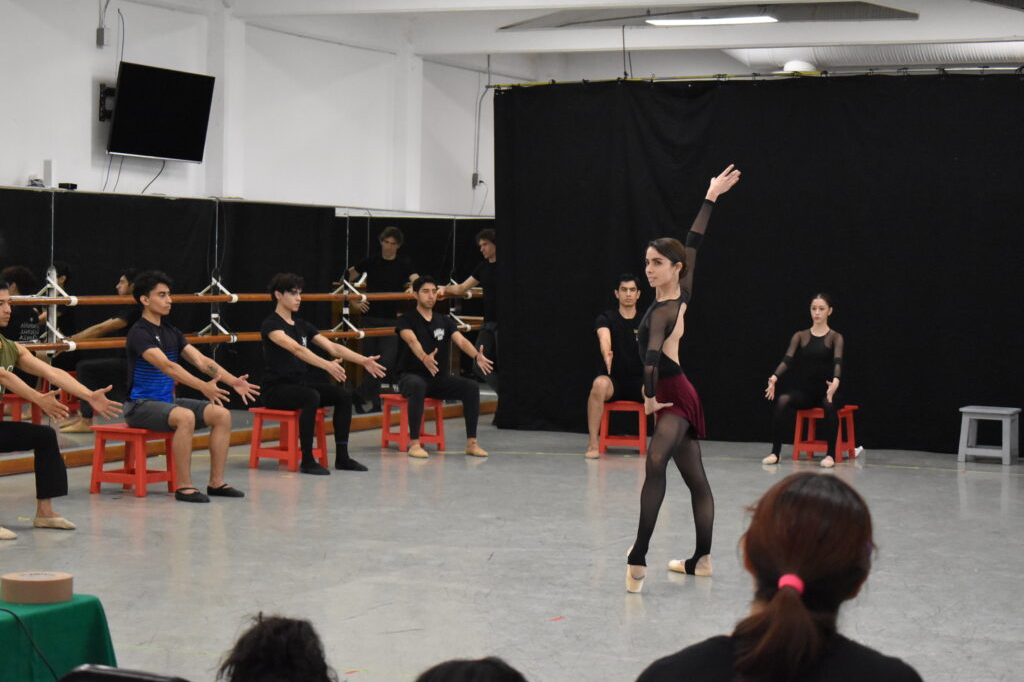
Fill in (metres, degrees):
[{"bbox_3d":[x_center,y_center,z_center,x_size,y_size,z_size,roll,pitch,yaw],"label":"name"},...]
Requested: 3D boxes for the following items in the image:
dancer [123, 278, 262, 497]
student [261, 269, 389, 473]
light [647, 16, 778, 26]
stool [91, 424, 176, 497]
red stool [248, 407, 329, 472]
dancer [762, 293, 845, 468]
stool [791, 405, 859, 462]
[{"bbox_3d":[-1.918,0.255,13.000,0.810,1.315,0.550,2,2,28],"label":"dancer"},{"bbox_3d":[-1.307,0.205,14.778,0.820,1.310,0.520,2,2,34],"label":"student"},{"bbox_3d":[1.730,-2.777,19.200,1.180,0.070,0.280,2,2,24],"label":"light"},{"bbox_3d":[-2.238,0.705,13.182,0.395,0.392,0.360,2,2,25],"label":"stool"},{"bbox_3d":[-1.501,0.660,14.971,0.375,0.400,0.375,2,2,31],"label":"red stool"},{"bbox_3d":[2.190,0.271,16.193,0.540,1.230,0.760,2,2,24],"label":"dancer"},{"bbox_3d":[2.281,0.670,16.213,0.395,0.392,0.360,2,2,25],"label":"stool"}]

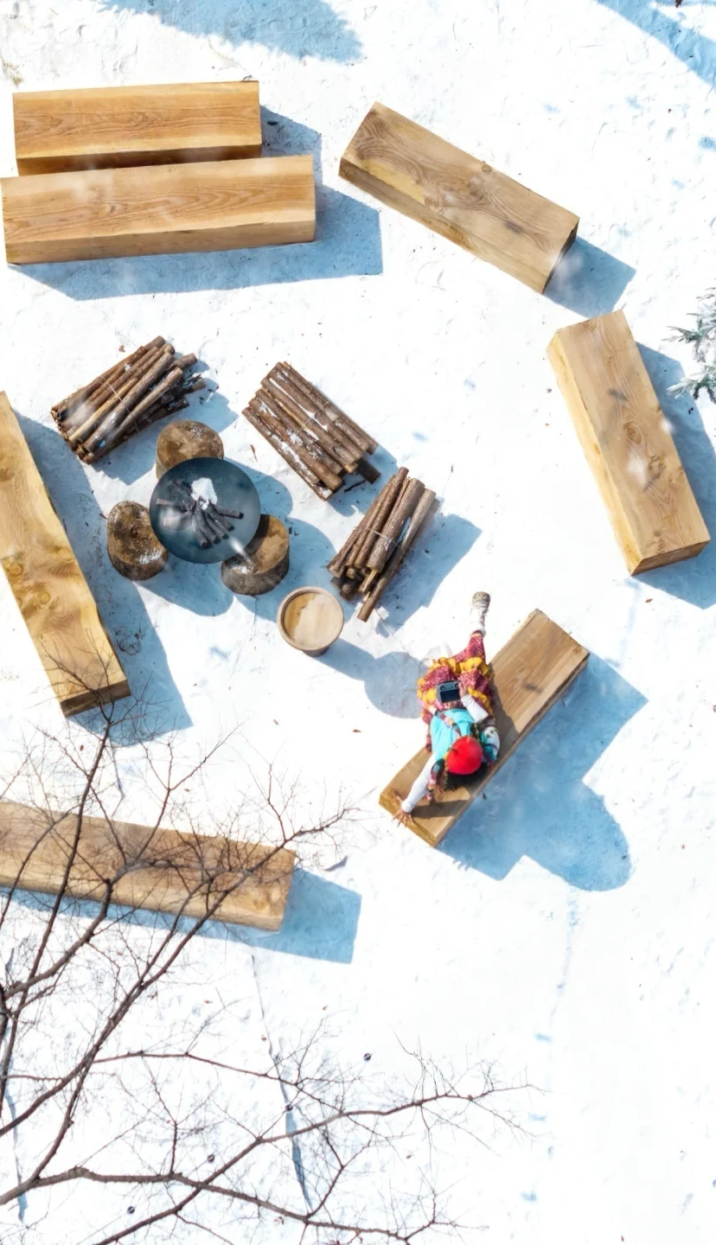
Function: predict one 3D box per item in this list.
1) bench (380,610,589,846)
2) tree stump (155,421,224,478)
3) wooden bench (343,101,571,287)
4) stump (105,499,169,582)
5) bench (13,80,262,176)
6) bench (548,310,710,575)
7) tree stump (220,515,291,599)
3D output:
[{"bbox_3d":[0.901,0.756,17.924,0.494,0.366,1.736,39,76,7],"label":"bench"},{"bbox_3d":[-1.216,-1.169,18.288,0.486,0.396,0.486,1,75,-3],"label":"tree stump"},{"bbox_3d":[0.771,-3.201,18.988,1.794,0.348,0.533,31,75,5],"label":"wooden bench"},{"bbox_3d":[-1.574,-0.585,18.117,0.454,0.378,0.479,1,75,-3],"label":"stump"},{"bbox_3d":[-1.646,-3.702,18.952,1.831,0.372,0.527,-4,75,-5],"label":"bench"},{"bbox_3d":[1.992,-1.331,18.547,0.507,0.383,1.860,-17,77,-8],"label":"bench"},{"bbox_3d":[-0.744,-0.511,18.133,0.482,0.414,0.482,1,75,-3],"label":"tree stump"}]

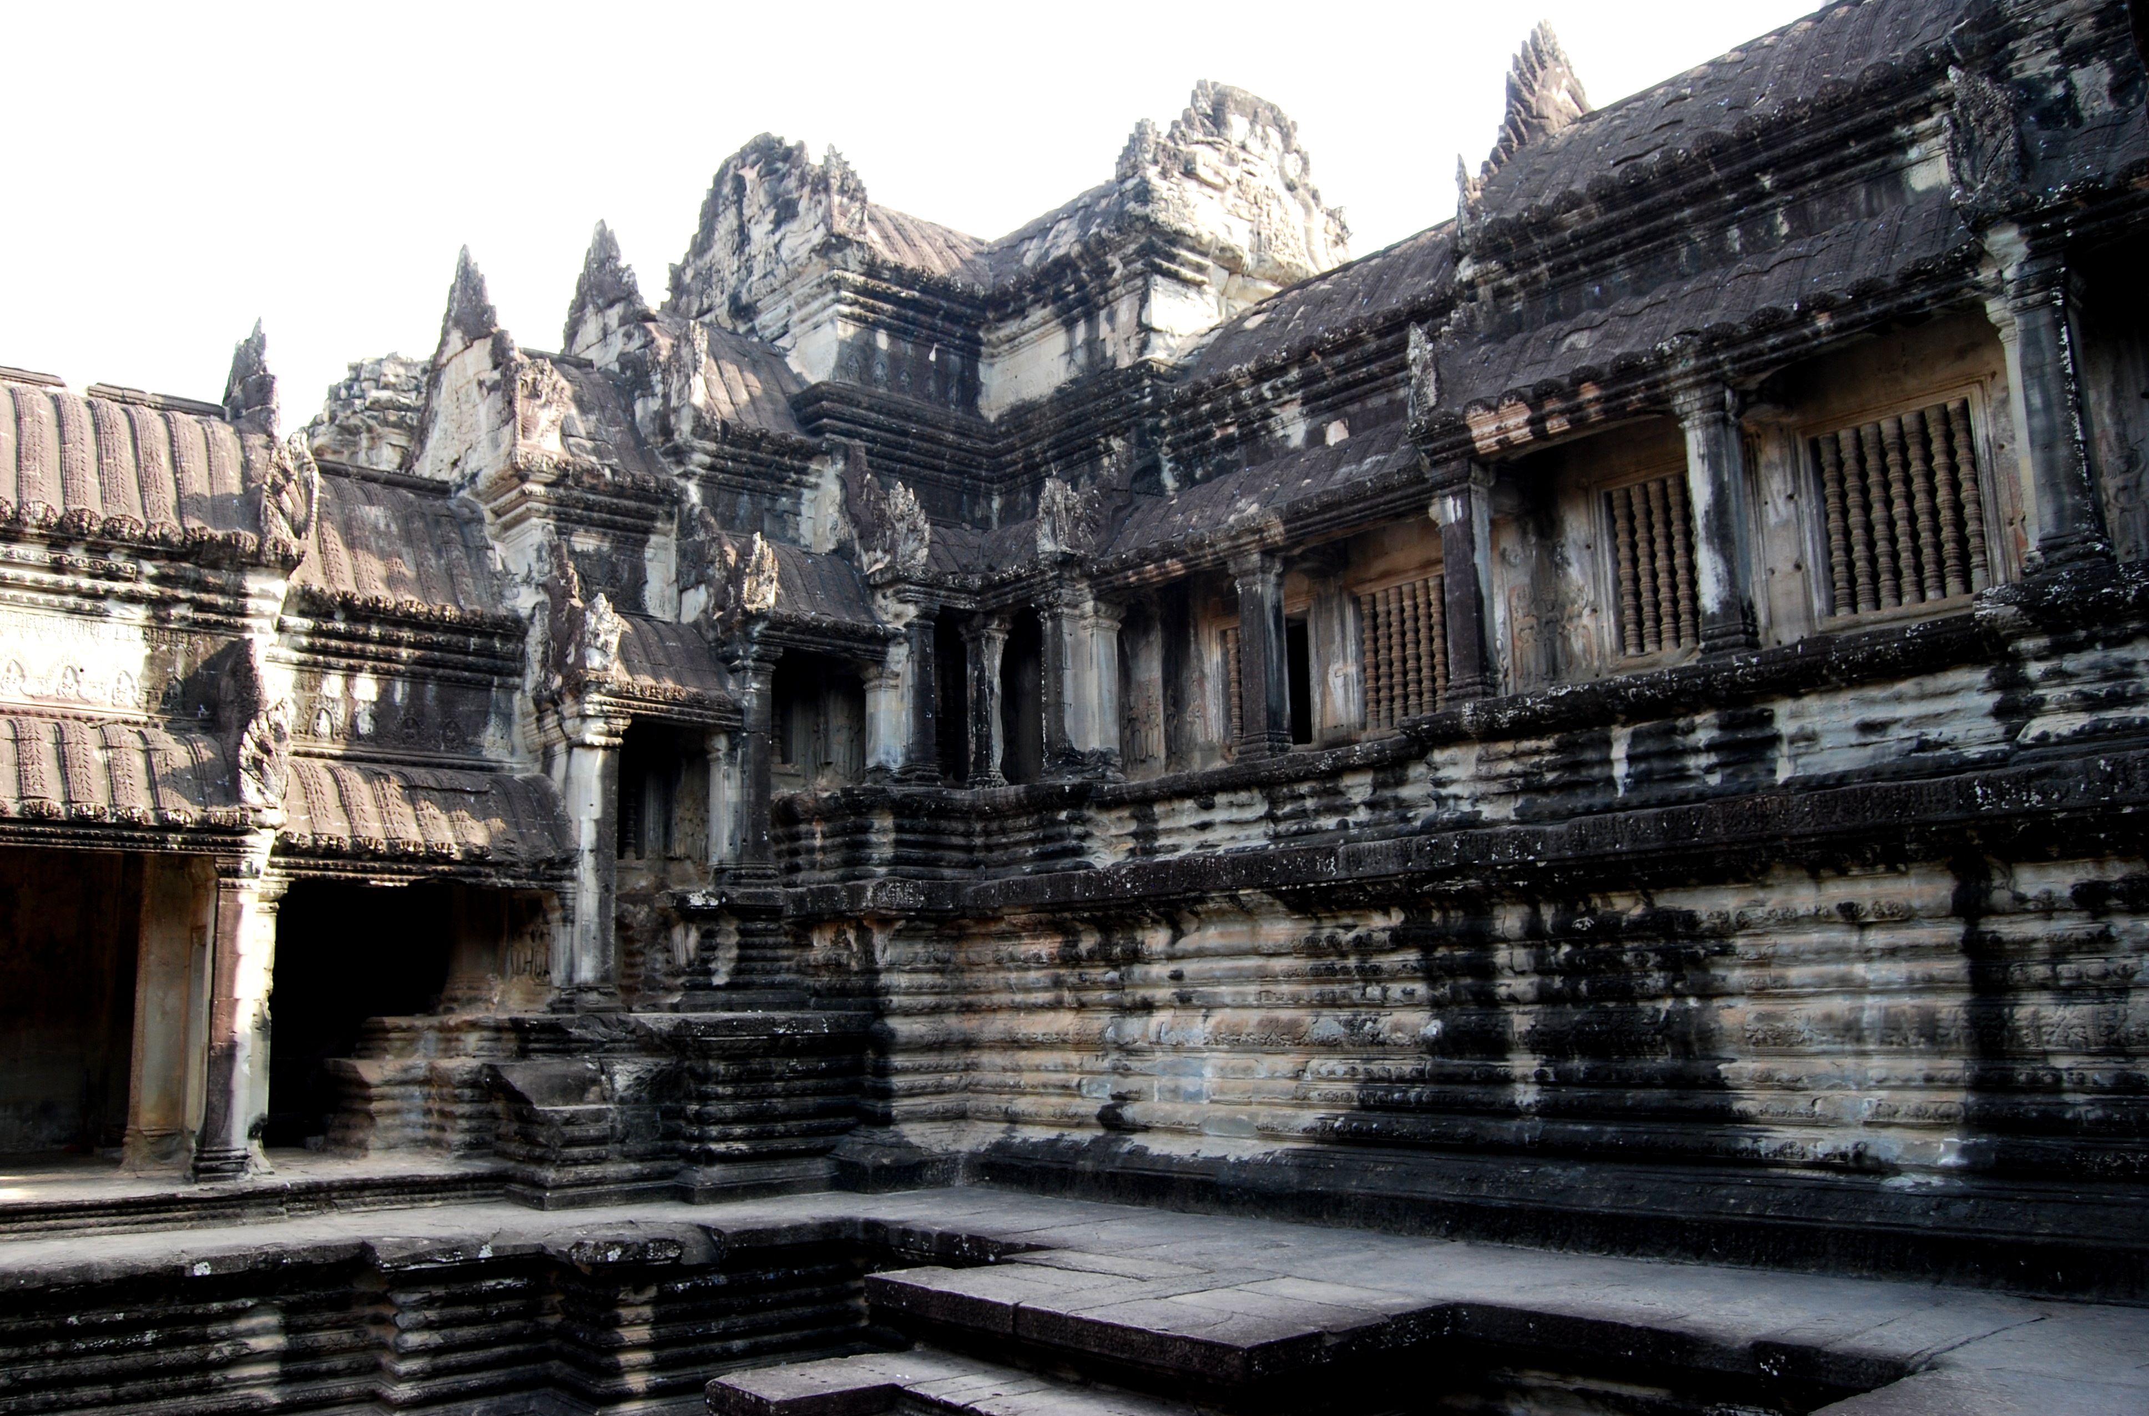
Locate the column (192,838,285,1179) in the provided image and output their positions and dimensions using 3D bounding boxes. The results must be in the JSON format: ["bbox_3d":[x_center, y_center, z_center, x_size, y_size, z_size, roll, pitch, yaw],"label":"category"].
[{"bbox_3d":[-8.369,2.996,16.169,0.478,3.276,0.407,9,-15,-42],"label":"column"}]

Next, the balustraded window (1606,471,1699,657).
[{"bbox_3d":[5.622,-1.373,15.085,0.250,1.669,1.275,9,-15,-42],"label":"balustraded window"}]

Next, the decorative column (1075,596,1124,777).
[{"bbox_3d":[0.297,-0.246,19.257,0.380,2.074,0.380,9,-15,-42],"label":"decorative column"}]

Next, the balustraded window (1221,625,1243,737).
[{"bbox_3d":[2.408,-0.352,19.980,0.200,1.537,1.398,9,-15,-42],"label":"balustraded window"}]

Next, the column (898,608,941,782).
[{"bbox_3d":[-1.905,-0.172,19.825,0.371,2.103,0.371,9,-15,-42],"label":"column"}]

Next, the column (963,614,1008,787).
[{"bbox_3d":[-1.134,-0.092,20.534,0.405,2.129,0.405,9,-15,-42],"label":"column"}]

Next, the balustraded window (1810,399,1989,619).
[{"bbox_3d":[6.966,-1.659,13.653,0.250,1.689,1.262,9,-15,-42],"label":"balustraded window"}]

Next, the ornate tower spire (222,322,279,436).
[{"bbox_3d":[-10.139,-4.069,19.847,0.377,1.187,0.565,9,-15,-42],"label":"ornate tower spire"}]

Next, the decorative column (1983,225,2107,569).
[{"bbox_3d":[6.363,-2.031,10.585,0.420,2.162,0.420,9,-15,-42],"label":"decorative column"}]

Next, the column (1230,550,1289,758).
[{"bbox_3d":[2.057,-0.595,18.009,0.400,2.249,0.400,9,-15,-42],"label":"column"}]

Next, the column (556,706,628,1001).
[{"bbox_3d":[-5.315,1.603,17.791,0.480,3.173,0.480,9,-15,-42],"label":"column"}]

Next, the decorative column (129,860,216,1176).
[{"bbox_3d":[-9.266,3.103,16.583,0.480,3.112,0.480,9,-15,-42],"label":"decorative column"}]

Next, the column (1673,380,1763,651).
[{"bbox_3d":[5.181,-1.548,13.034,0.380,2.168,0.380,9,-15,-42],"label":"column"}]

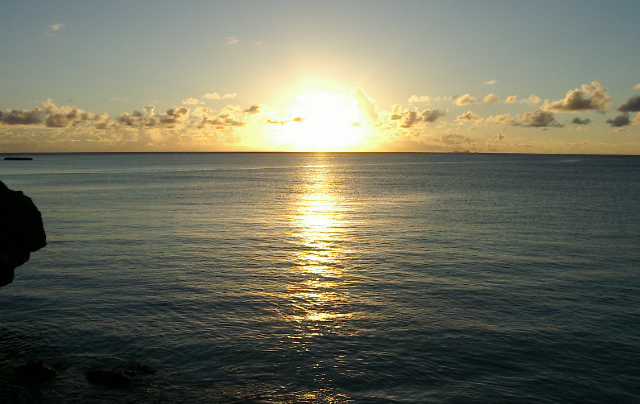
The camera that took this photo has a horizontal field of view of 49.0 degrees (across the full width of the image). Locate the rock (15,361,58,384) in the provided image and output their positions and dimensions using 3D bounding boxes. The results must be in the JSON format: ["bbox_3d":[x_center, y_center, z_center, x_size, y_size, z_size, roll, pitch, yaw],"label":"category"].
[{"bbox_3d":[-3.530,2.120,8.750,0.500,0.230,0.440,0,4,0],"label":"rock"}]

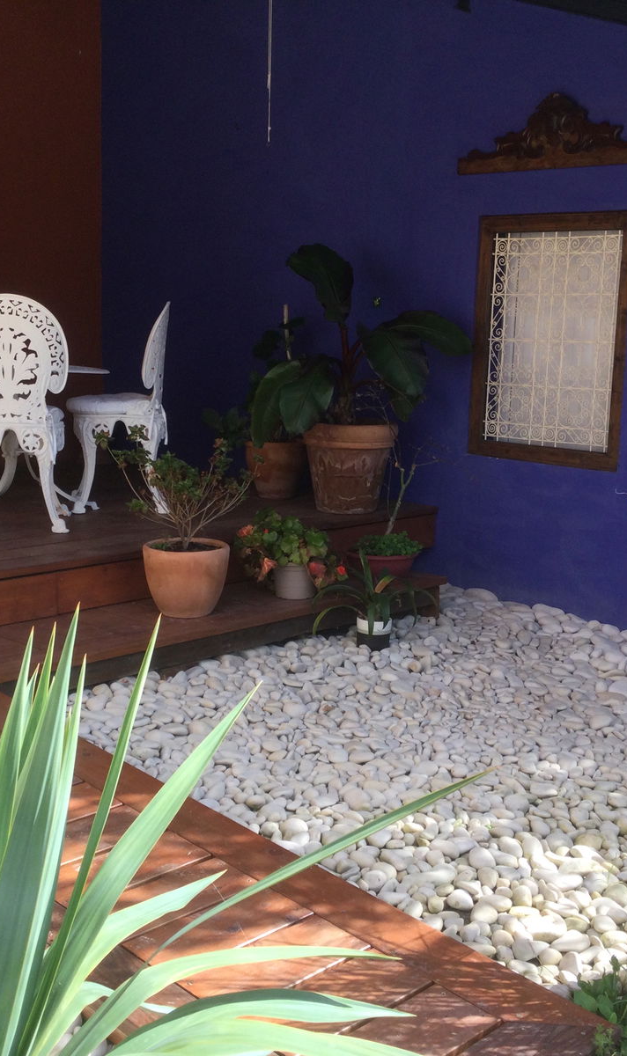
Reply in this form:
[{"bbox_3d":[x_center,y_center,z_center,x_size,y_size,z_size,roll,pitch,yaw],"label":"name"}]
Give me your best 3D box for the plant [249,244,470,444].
[{"bbox_3d":[0.133,-0.765,5.307,0.840,0.845,0.660,11,13,42],"label":"plant"}]

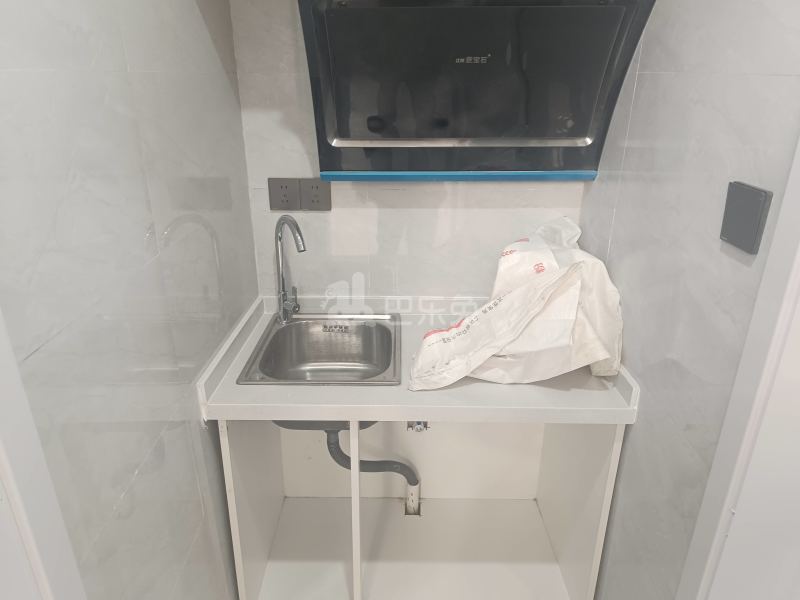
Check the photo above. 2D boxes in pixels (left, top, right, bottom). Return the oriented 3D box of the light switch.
[{"bbox_3d":[0.500,-0.119,0.804,0.010,0.086,0.086,0,20,0],"label":"light switch"}]

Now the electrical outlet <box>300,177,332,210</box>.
[{"bbox_3d":[-0.234,-0.293,1.543,0.086,0.086,0.009,0,20,0],"label":"electrical outlet"}]

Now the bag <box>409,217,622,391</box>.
[{"bbox_3d":[0.261,-0.010,1.335,0.484,0.319,0.356,0,20,0],"label":"bag"}]

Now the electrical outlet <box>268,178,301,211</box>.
[{"bbox_3d":[-0.319,-0.293,1.543,0.086,0.086,0.009,0,20,0],"label":"electrical outlet"}]

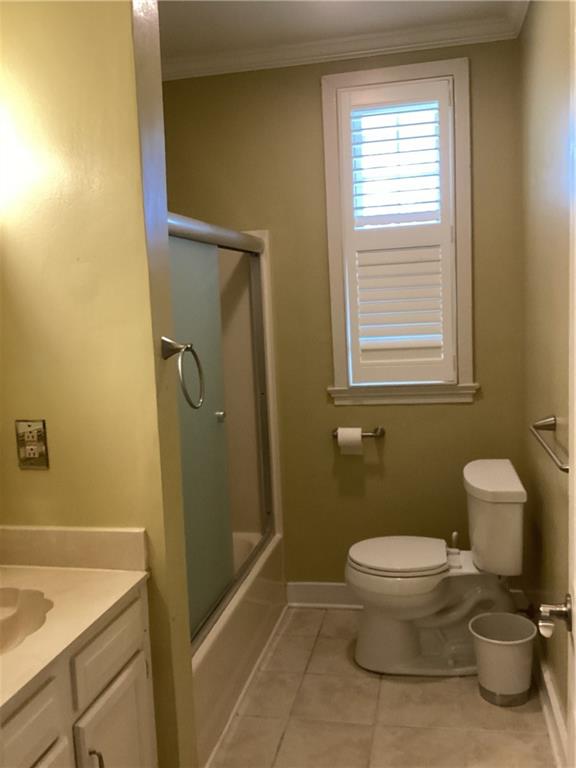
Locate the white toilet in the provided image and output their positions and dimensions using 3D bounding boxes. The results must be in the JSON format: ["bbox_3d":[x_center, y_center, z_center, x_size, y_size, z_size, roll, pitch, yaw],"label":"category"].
[{"bbox_3d":[0.563,0.733,2.731,0.678,0.776,0.498,-1,6,12],"label":"white toilet"}]

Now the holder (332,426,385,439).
[{"bbox_3d":[0.328,0.225,3.172,0.236,0.054,0.082,-1,6,12],"label":"holder"}]

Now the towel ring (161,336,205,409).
[{"bbox_3d":[-0.256,-0.023,1.662,0.090,0.186,0.169,-1,6,12],"label":"towel ring"}]

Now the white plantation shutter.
[{"bbox_3d":[0.499,-0.656,3.073,0.500,1.321,0.046,-1,6,12],"label":"white plantation shutter"}]

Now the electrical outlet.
[{"bbox_3d":[-0.632,0.152,1.698,0.084,0.126,0.011,-1,6,12],"label":"electrical outlet"}]

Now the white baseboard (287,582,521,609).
[{"bbox_3d":[0.541,1.011,3.248,1.110,0.116,0.024,-1,6,12],"label":"white baseboard"}]

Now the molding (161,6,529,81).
[{"bbox_3d":[0.113,-1.458,3.030,1.748,0.061,0.066,-1,6,12],"label":"molding"}]

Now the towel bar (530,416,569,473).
[{"bbox_3d":[0.771,0.162,1.966,0.083,0.051,0.629,-1,6,12],"label":"towel bar"}]

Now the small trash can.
[{"bbox_3d":[0.788,1.011,2.513,0.242,0.249,0.242,-1,6,12],"label":"small trash can"}]

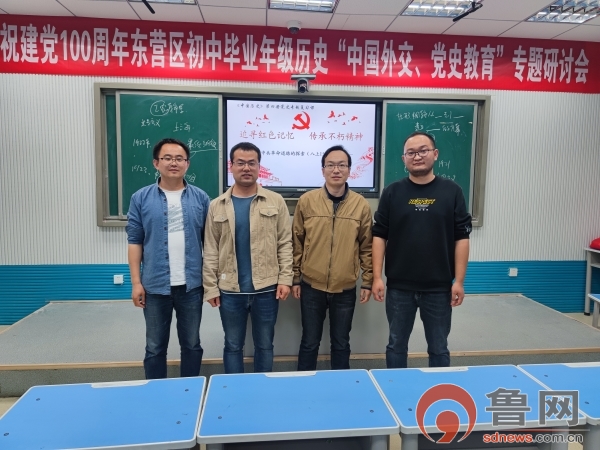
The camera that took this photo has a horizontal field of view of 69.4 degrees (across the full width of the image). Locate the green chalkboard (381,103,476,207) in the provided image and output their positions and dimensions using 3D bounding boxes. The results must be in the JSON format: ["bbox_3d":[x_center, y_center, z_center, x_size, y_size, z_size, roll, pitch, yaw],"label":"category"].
[{"bbox_3d":[1.367,-0.688,4.619,1.034,1.221,0.050,0,6,-6],"label":"green chalkboard"}]

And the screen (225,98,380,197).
[{"bbox_3d":[0.039,-0.801,4.509,1.635,1.019,0.090,0,6,-6],"label":"screen"}]

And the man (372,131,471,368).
[{"bbox_3d":[0.673,0.366,2.449,0.529,1.759,0.310,1,6,7],"label":"man"}]

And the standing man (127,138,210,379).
[{"bbox_3d":[-0.723,0.385,2.392,0.442,1.700,0.290,0,6,-11],"label":"standing man"}]

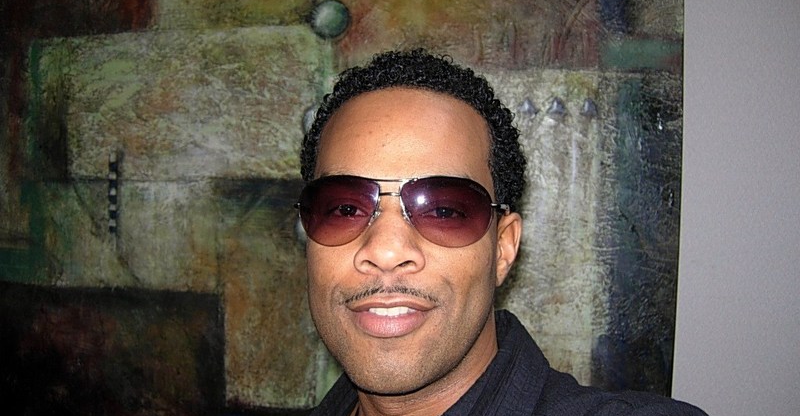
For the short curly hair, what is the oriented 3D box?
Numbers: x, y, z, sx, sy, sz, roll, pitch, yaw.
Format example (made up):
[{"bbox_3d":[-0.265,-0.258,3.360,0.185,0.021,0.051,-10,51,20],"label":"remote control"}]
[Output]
[{"bbox_3d":[0.015,-0.039,0.666,0.174,0.172,0.190,1,-3,9],"label":"short curly hair"}]

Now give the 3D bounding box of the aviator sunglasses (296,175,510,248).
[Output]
[{"bbox_3d":[0.005,0.005,0.607,0.138,0.052,0.140,1,-3,9],"label":"aviator sunglasses"}]

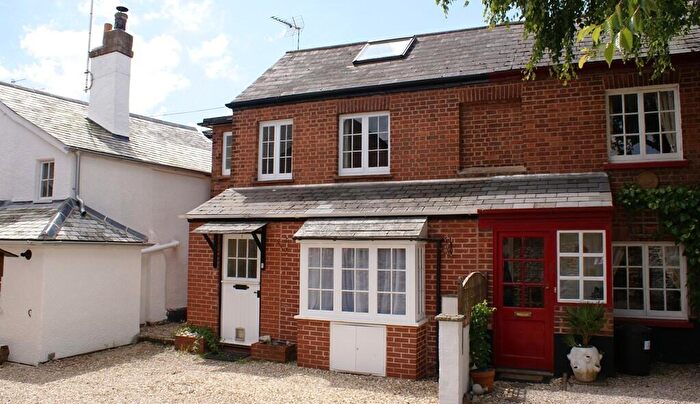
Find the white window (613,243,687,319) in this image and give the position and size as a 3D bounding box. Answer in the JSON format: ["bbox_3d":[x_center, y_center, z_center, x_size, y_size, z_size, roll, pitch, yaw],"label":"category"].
[{"bbox_3d":[4.376,1.144,7.748,0.993,1.111,0.082,-2,-6,21],"label":"white window"}]

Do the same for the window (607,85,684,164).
[{"bbox_3d":[4.703,-1.234,8.425,1.040,1.200,0.100,-1,-4,21],"label":"window"}]

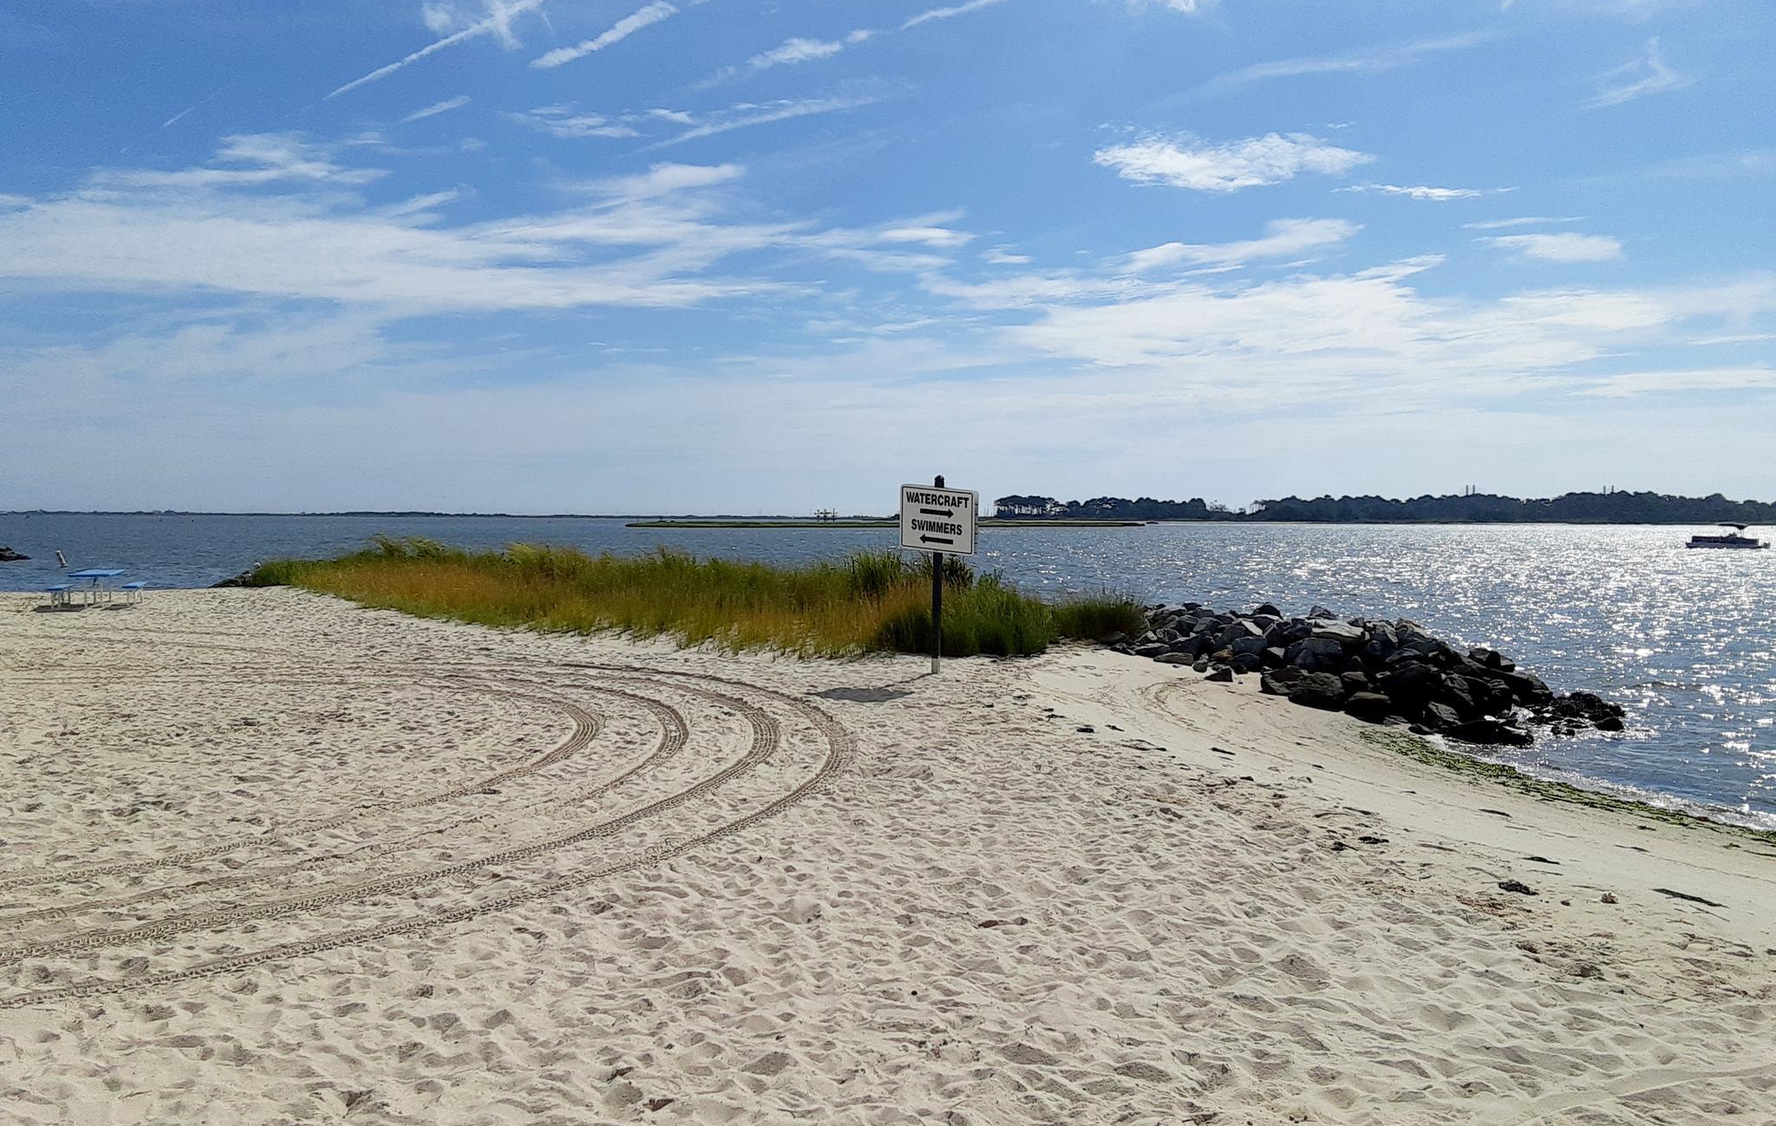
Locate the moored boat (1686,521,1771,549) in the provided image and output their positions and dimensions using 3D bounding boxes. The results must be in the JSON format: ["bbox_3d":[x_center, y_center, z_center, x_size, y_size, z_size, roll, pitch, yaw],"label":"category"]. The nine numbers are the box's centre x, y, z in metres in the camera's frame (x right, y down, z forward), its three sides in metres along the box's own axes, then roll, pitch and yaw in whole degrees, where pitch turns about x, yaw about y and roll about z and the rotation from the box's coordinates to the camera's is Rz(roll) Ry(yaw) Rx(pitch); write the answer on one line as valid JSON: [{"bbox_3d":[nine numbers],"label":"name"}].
[{"bbox_3d":[81.955,-2.623,135.000,7.000,2.600,2.500,1,2,29],"label":"moored boat"}]

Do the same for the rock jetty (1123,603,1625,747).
[{"bbox_3d":[6.150,1.343,18.300,6.500,1.500,4.700,1,2,7],"label":"rock jetty"}]

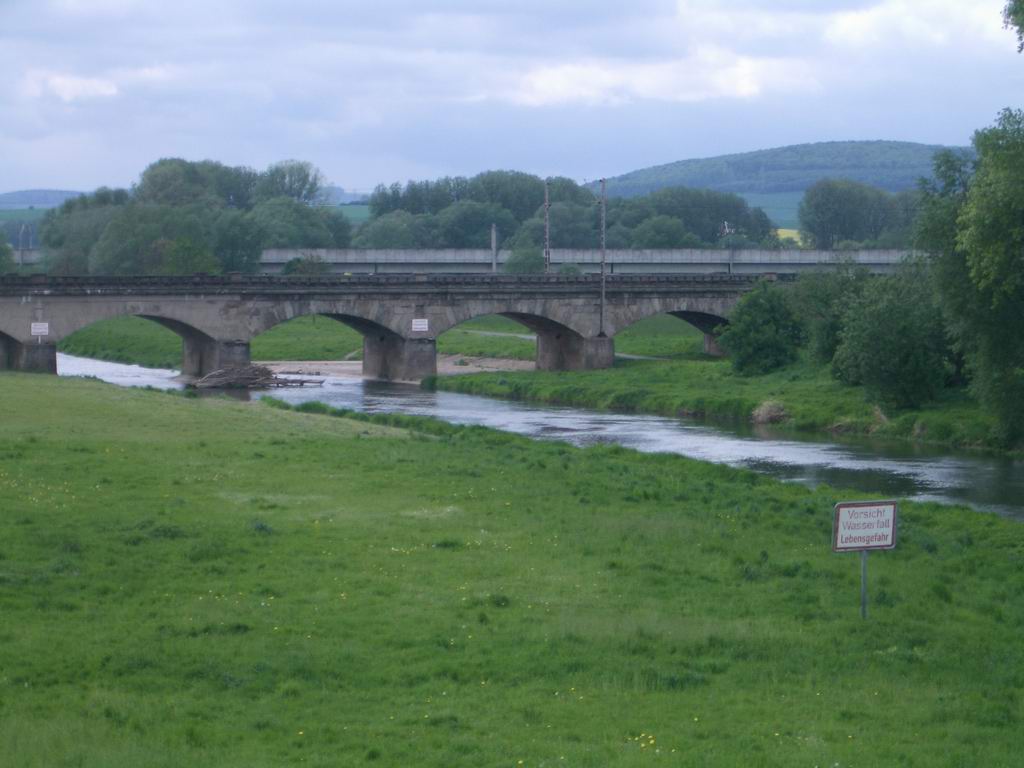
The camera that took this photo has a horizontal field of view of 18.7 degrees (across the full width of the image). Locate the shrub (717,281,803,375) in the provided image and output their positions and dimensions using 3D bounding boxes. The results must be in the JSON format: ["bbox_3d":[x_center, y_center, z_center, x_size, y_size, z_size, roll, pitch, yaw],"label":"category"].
[{"bbox_3d":[17.530,-4.002,220.000,6.000,6.600,5.700,0,2,0],"label":"shrub"}]

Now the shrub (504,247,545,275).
[{"bbox_3d":[1.871,-17.141,465.000,6.000,7.200,5.800,0,2,0],"label":"shrub"}]

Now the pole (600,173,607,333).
[{"bbox_3d":[7.031,-9.913,240.000,0.420,12.150,0.420,-1,3,-20],"label":"pole"}]

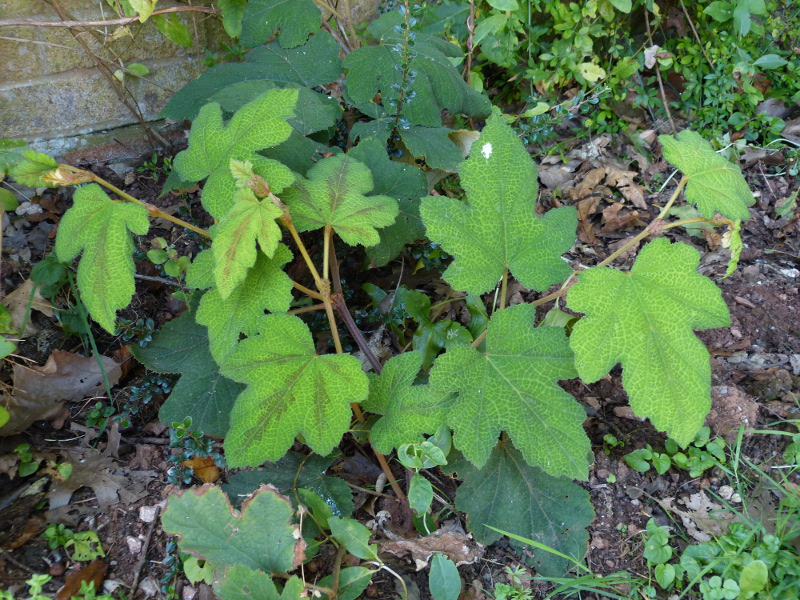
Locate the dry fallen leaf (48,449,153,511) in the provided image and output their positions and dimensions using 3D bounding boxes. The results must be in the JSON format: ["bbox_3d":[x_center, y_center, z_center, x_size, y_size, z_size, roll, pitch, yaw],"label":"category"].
[{"bbox_3d":[-0.251,0.151,0.735,0.090,0.018,0.060,0,37,0],"label":"dry fallen leaf"}]

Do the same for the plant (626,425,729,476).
[{"bbox_3d":[0.238,0.131,0.755,0.088,0.028,0.048,0,37,0],"label":"plant"}]

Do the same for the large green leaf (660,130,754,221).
[{"bbox_3d":[0.293,-0.120,0.848,0.112,0.031,0.088,24,73,22],"label":"large green leaf"}]

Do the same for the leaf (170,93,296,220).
[{"bbox_3d":[-0.138,-0.142,0.812,0.114,0.030,0.142,42,79,7],"label":"leaf"}]

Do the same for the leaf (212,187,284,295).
[{"bbox_3d":[-0.117,-0.041,0.655,0.051,0.085,0.030,19,0,0],"label":"leaf"}]

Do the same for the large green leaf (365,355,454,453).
[{"bbox_3d":[0.014,0.080,0.691,0.087,0.035,0.078,-6,72,1],"label":"large green leaf"}]

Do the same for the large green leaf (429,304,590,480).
[{"bbox_3d":[0.091,0.073,0.650,0.119,0.029,0.148,-36,71,-7],"label":"large green leaf"}]

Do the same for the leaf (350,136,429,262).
[{"bbox_3d":[-0.011,-0.098,0.870,0.087,0.040,0.135,0,76,0],"label":"leaf"}]

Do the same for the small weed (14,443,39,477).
[{"bbox_3d":[-0.311,0.134,0.731,0.021,0.020,0.022,0,38,0],"label":"small weed"}]

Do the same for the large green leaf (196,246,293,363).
[{"bbox_3d":[-0.142,-0.003,0.752,0.090,0.030,0.116,18,72,6],"label":"large green leaf"}]

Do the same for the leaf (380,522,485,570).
[{"bbox_3d":[0.025,0.192,0.685,0.080,0.025,0.037,0,37,0],"label":"leaf"}]

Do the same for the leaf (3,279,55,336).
[{"bbox_3d":[-0.373,0.007,0.883,0.047,0.020,0.079,-8,47,-17],"label":"leaf"}]

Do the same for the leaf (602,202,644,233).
[{"bbox_3d":[0.276,-0.102,1.085,0.052,0.025,0.040,0,37,0],"label":"leaf"}]

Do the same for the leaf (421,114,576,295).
[{"bbox_3d":[0.087,-0.087,0.781,0.137,0.030,0.168,-5,76,4],"label":"leaf"}]

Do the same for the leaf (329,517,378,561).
[{"bbox_3d":[-0.030,0.159,0.587,0.045,0.010,0.016,35,61,20],"label":"leaf"}]

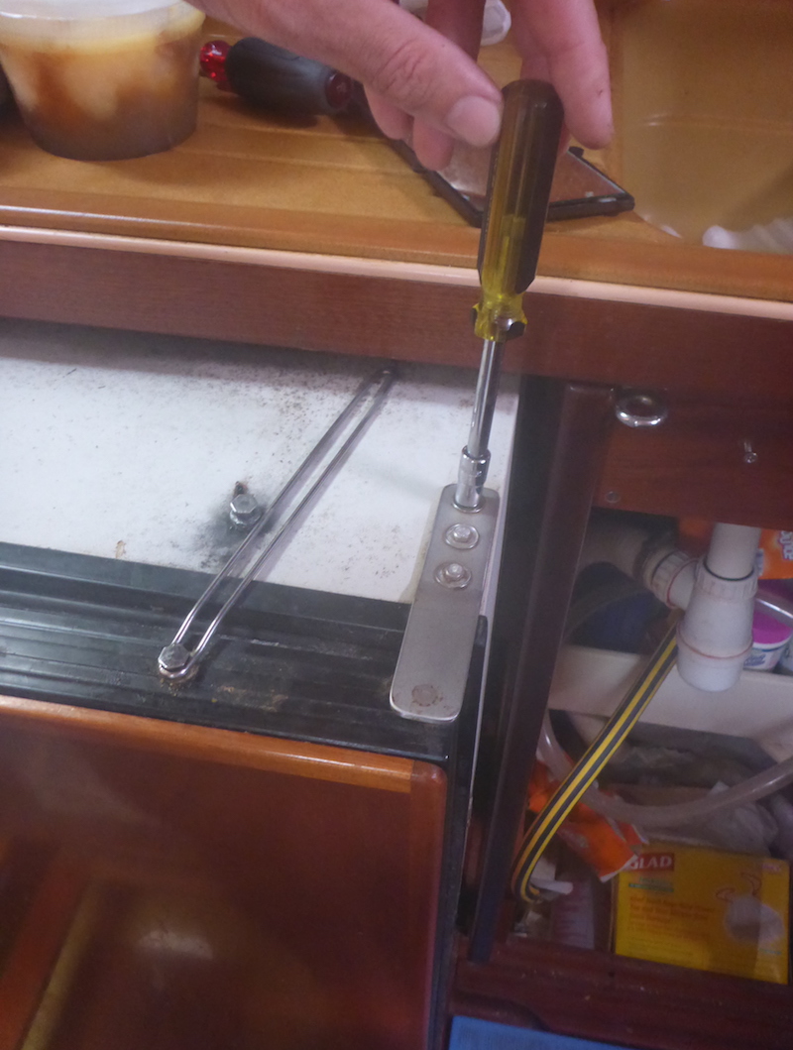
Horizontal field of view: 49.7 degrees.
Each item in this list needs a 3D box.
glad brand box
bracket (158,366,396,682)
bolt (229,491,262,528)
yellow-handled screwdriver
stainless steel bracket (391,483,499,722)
[{"bbox_3d":[0.373,0.472,1.062,0.201,0.055,0.136,7,72,7],"label":"glad brand box"},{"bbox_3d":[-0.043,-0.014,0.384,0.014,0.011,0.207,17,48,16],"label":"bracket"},{"bbox_3d":[-0.067,-0.006,0.380,0.013,0.009,0.013,7,47,7],"label":"bolt"},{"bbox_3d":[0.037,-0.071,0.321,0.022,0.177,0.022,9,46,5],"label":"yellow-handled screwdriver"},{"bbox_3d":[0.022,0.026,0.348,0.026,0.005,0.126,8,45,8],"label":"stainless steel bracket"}]

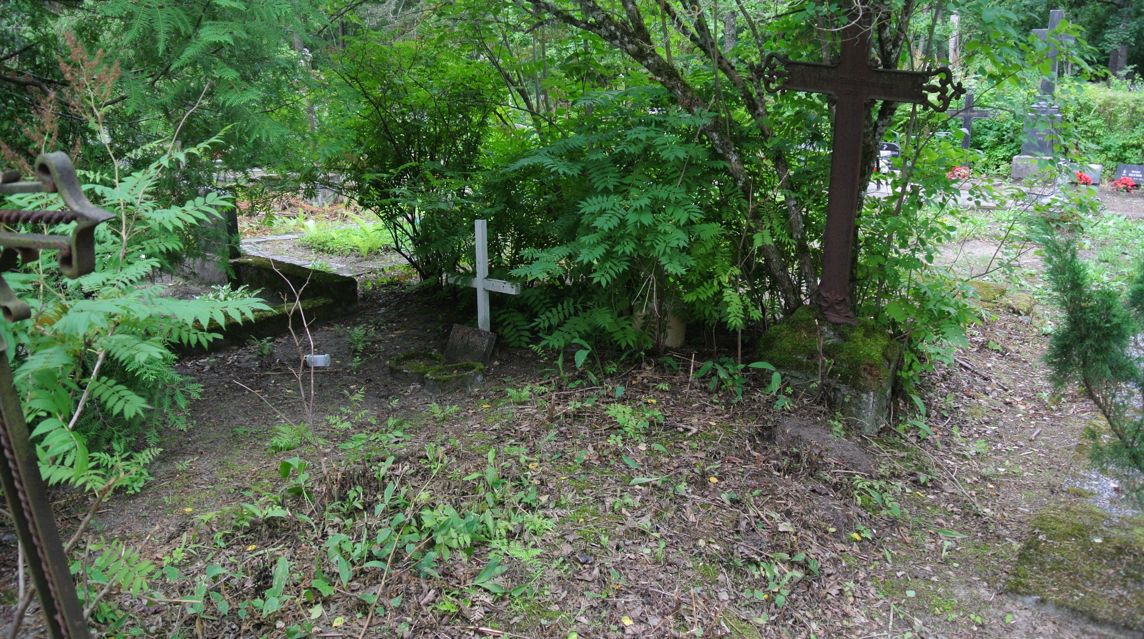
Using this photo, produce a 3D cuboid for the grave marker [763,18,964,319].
[{"bbox_3d":[1.382,-0.796,4.258,0.930,1.660,0.130,8,17,29],"label":"grave marker"}]

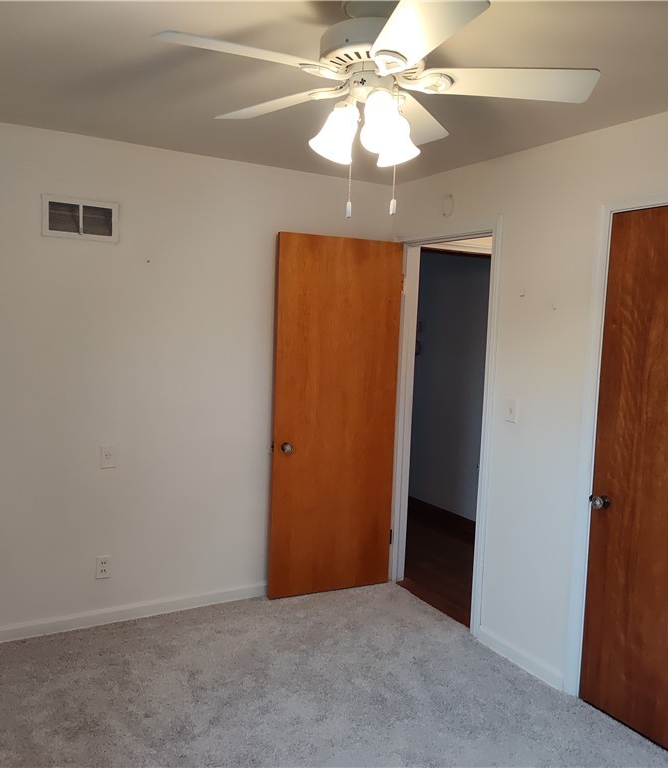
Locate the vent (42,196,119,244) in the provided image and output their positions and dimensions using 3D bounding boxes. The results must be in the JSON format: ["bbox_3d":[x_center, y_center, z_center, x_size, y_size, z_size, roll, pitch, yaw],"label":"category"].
[{"bbox_3d":[-1.205,-0.783,3.250,0.348,0.196,0.020,-1,6,-30],"label":"vent"}]

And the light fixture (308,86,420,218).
[{"bbox_3d":[0.109,-0.608,1.801,0.292,0.335,0.276,-1,6,-30],"label":"light fixture"}]

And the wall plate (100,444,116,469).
[{"bbox_3d":[-1.106,0.357,3.346,0.070,0.116,0.009,-1,6,-30],"label":"wall plate"}]

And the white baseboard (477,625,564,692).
[{"bbox_3d":[0.874,1.288,3.211,0.015,0.082,0.540,-1,6,-30],"label":"white baseboard"}]

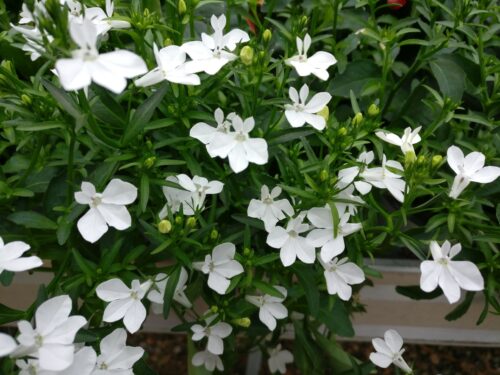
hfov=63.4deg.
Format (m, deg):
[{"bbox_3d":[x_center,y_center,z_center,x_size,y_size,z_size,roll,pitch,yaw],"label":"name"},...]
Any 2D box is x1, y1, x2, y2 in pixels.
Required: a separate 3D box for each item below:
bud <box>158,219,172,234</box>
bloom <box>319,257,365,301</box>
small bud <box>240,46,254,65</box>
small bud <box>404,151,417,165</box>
[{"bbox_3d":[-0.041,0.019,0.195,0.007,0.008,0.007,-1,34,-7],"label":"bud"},{"bbox_3d":[0.041,0.041,0.182,0.021,0.020,0.012,-11,9,-16],"label":"bloom"},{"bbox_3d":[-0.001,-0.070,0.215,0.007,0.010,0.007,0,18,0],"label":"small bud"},{"bbox_3d":[0.067,-0.013,0.168,0.005,0.006,0.005,-6,21,0],"label":"small bud"}]

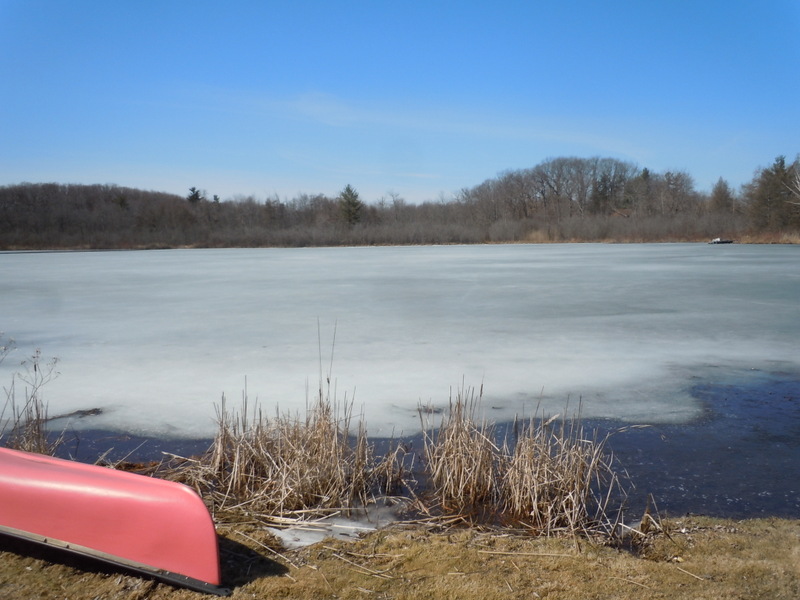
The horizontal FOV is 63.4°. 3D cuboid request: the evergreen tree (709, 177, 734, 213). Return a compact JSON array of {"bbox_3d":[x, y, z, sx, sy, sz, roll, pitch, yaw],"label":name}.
[{"bbox_3d":[62.100,-18.060,125.000,5.100,11.500,5.100,0,6,0],"label":"evergreen tree"}]

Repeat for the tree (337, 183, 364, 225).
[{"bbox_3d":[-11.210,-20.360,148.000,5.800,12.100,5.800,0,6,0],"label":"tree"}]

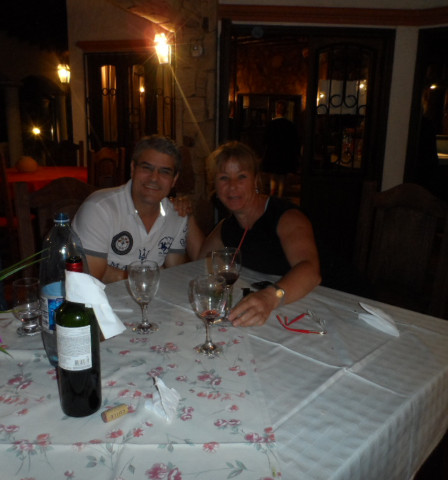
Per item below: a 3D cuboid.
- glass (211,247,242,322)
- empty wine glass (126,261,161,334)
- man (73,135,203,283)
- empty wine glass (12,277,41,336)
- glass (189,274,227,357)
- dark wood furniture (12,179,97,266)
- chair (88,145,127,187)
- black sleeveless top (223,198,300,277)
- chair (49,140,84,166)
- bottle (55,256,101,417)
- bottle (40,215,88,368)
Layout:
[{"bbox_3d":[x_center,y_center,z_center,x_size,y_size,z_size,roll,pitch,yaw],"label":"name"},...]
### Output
[{"bbox_3d":[0.009,0.128,1.250,0.081,0.206,0.081,1,12,0],"label":"glass"},{"bbox_3d":[-0.209,0.152,1.179,0.080,0.180,0.080,1,12,0],"label":"empty wine glass"},{"bbox_3d":[-0.335,0.244,1.720,0.560,1.271,0.750,-5,13,-26],"label":"man"},{"bbox_3d":[-0.520,0.174,1.163,0.070,0.133,0.070,1,12,0],"label":"empty wine glass"},{"bbox_3d":[-0.034,0.190,1.105,0.083,0.185,0.083,1,12,0],"label":"glass"},{"bbox_3d":[-0.561,0.283,1.961,0.500,1.085,0.470,12,16,43],"label":"dark wood furniture"},{"bbox_3d":[-1.380,-0.526,5.176,0.480,1.100,0.520,-5,14,-26],"label":"chair"},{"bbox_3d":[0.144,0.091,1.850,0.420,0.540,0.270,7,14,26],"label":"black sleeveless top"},{"bbox_3d":[-1.766,-0.532,4.921,0.470,1.120,0.500,0,12,-6],"label":"chair"},{"bbox_3d":[-0.278,0.181,0.848,0.076,0.300,0.076,1,12,0],"label":"bottle"},{"bbox_3d":[-0.354,0.113,0.965,0.099,0.343,0.099,1,12,0],"label":"bottle"}]

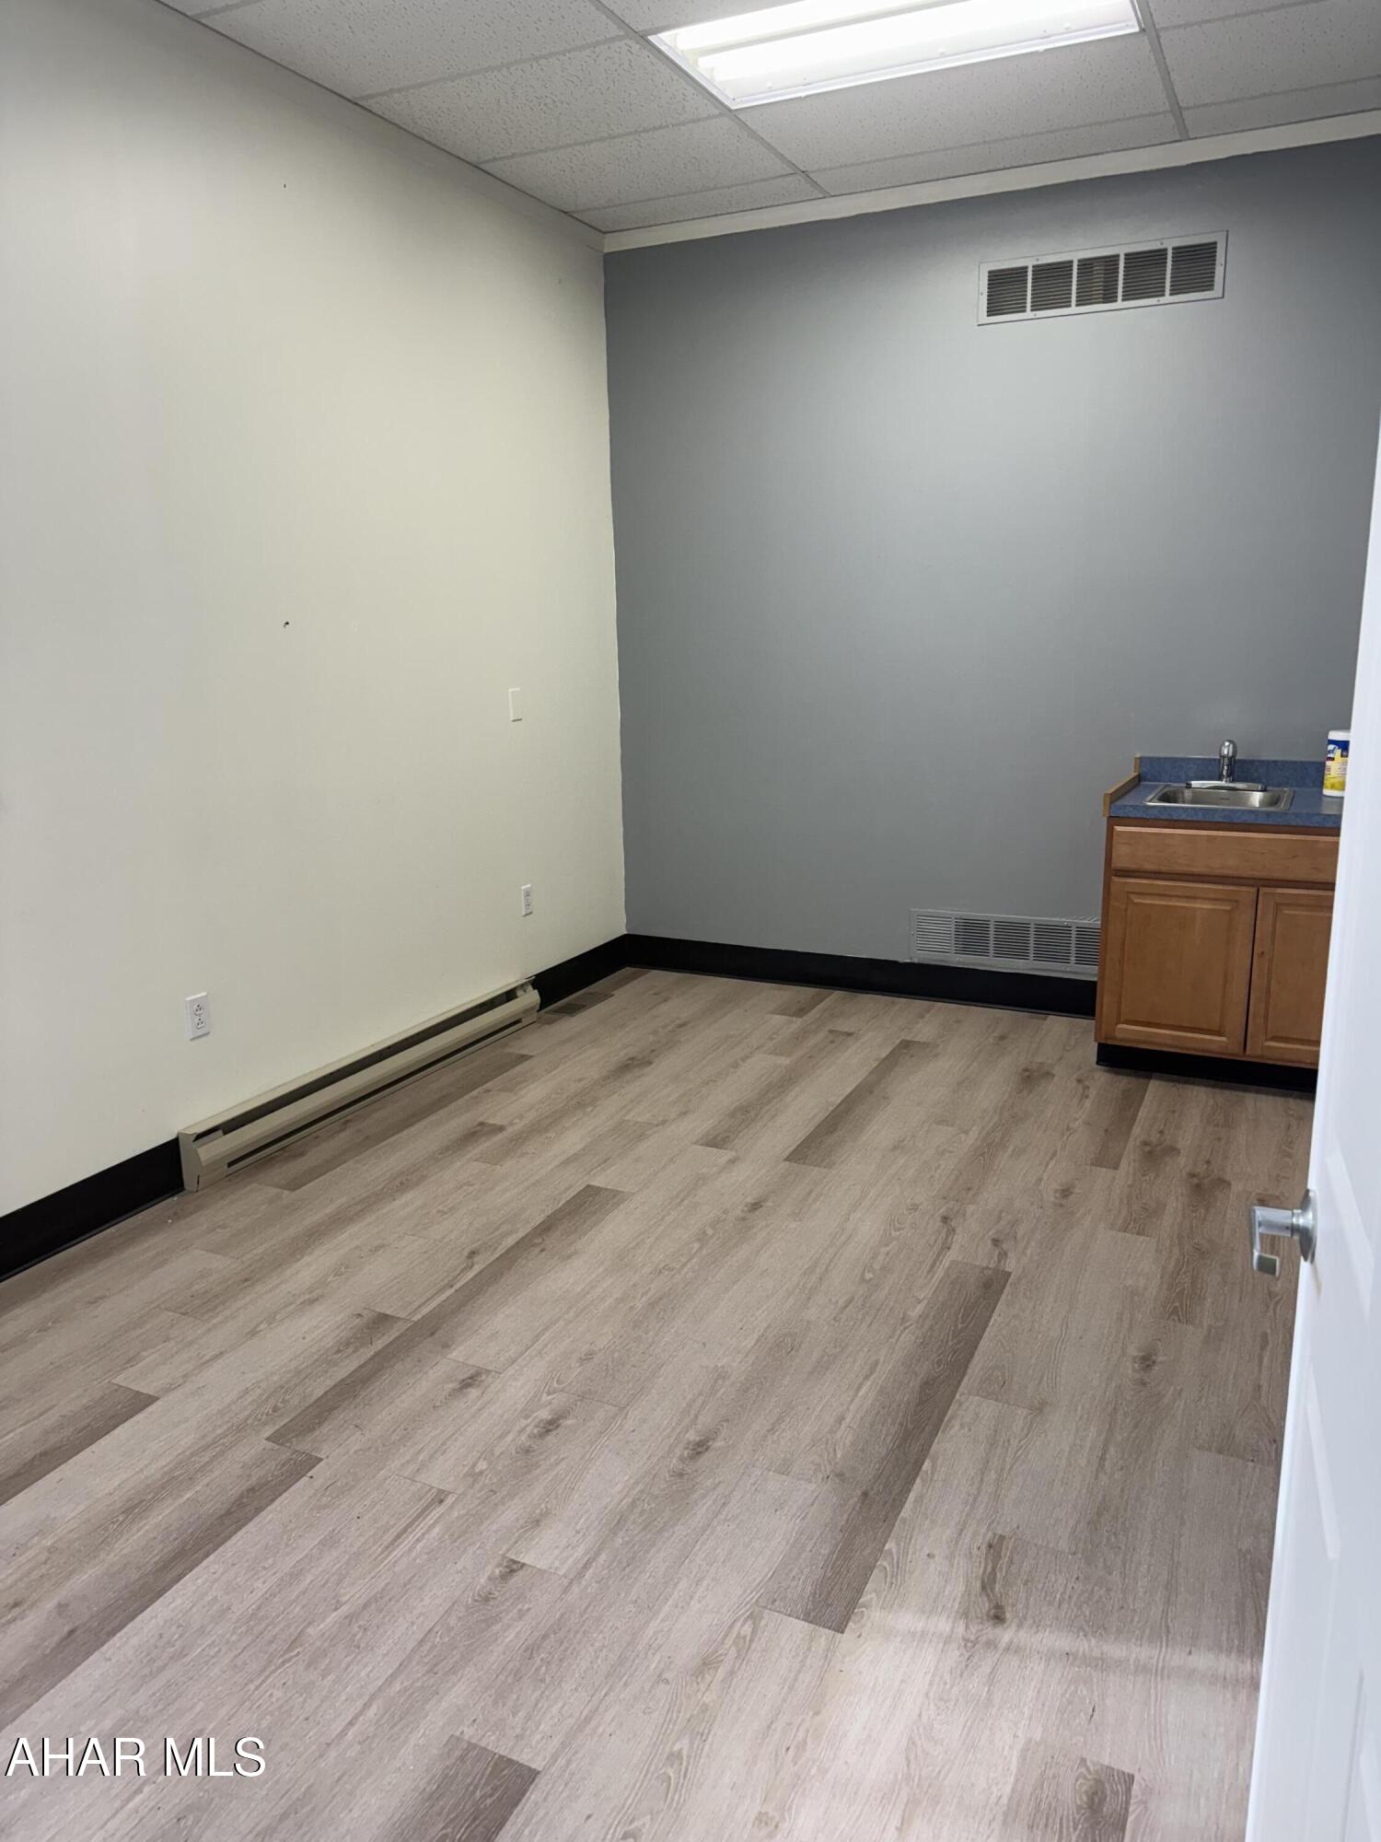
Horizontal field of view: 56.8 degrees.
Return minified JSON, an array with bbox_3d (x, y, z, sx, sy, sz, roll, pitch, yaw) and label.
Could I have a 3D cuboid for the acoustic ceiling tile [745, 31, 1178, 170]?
[{"bbox_3d":[0.796,-2.461,3.868,1.219,0.020,0.610,6,15,25],"label":"acoustic ceiling tile"}]

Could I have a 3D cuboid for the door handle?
[{"bbox_3d":[0.578,0.307,1.251,0.060,0.072,0.145,4,14,20],"label":"door handle"}]

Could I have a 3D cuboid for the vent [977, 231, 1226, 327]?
[{"bbox_3d":[1.372,-2.163,4.308,0.804,0.199,0.025,6,15,25],"label":"vent"}]

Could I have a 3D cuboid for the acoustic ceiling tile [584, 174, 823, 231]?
[{"bbox_3d":[0.027,-2.651,4.715,0.924,0.020,0.281,6,15,25],"label":"acoustic ceiling tile"}]

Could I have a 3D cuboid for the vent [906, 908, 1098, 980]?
[{"bbox_3d":[1.242,0.100,4.924,0.812,0.212,0.025,6,15,25],"label":"vent"}]

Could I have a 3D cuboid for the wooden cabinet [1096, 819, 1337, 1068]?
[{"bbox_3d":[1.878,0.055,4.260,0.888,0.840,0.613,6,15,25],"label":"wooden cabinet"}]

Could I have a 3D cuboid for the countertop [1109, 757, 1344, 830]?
[{"bbox_3d":[1.870,-0.419,4.135,0.920,0.134,0.634,6,15,25],"label":"countertop"}]

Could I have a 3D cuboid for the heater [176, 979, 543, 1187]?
[{"bbox_3d":[-0.989,0.474,4.237,0.065,0.158,1.730,6,15,25],"label":"heater"}]

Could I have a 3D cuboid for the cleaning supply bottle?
[{"bbox_3d":[2.117,-0.512,4.144,0.098,0.210,0.098,9,17,36],"label":"cleaning supply bottle"}]

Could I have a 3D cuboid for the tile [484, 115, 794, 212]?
[{"bbox_3d":[-0.168,-2.557,4.326,0.924,0.020,0.610,6,15,25],"label":"tile"}]

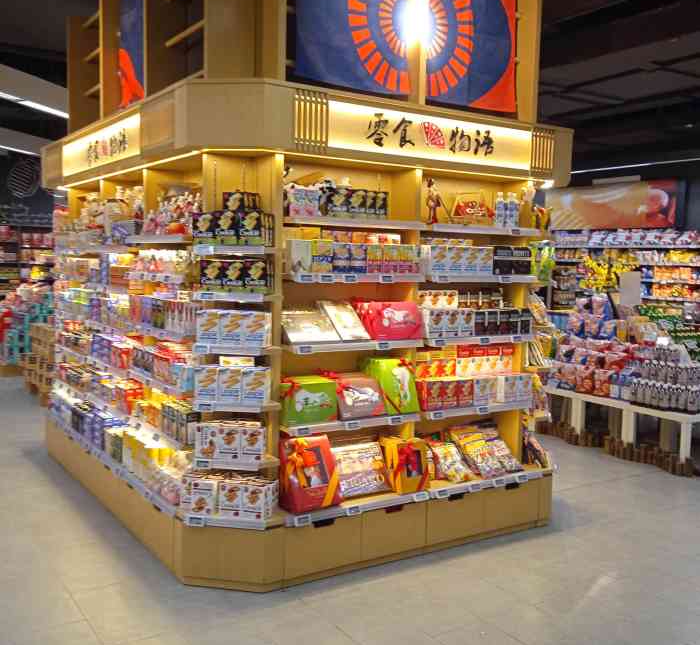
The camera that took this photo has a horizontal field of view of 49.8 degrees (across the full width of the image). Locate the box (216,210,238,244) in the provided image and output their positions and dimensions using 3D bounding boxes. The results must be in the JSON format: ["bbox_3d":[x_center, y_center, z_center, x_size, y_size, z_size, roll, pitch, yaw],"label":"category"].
[{"bbox_3d":[-0.592,-0.460,3.703,0.117,0.165,0.057,2,5,11],"label":"box"}]

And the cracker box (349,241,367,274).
[{"bbox_3d":[0.037,-0.326,3.889,0.095,0.156,0.055,-2,6,-34],"label":"cracker box"}]

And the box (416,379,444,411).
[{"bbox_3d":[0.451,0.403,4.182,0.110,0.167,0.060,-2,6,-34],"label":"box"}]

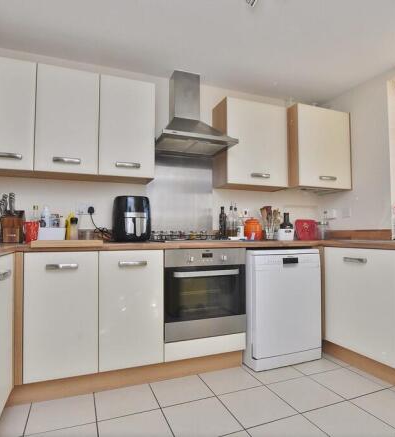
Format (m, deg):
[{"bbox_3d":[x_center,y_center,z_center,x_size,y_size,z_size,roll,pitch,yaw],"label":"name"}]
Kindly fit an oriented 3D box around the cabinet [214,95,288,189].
[{"bbox_3d":[0.493,-0.650,2.552,0.628,0.742,0.299,1,-4,-19],"label":"cabinet"}]

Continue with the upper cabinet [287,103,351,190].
[{"bbox_3d":[1.105,-0.630,2.675,0.604,0.741,0.392,1,-4,-19],"label":"upper cabinet"}]

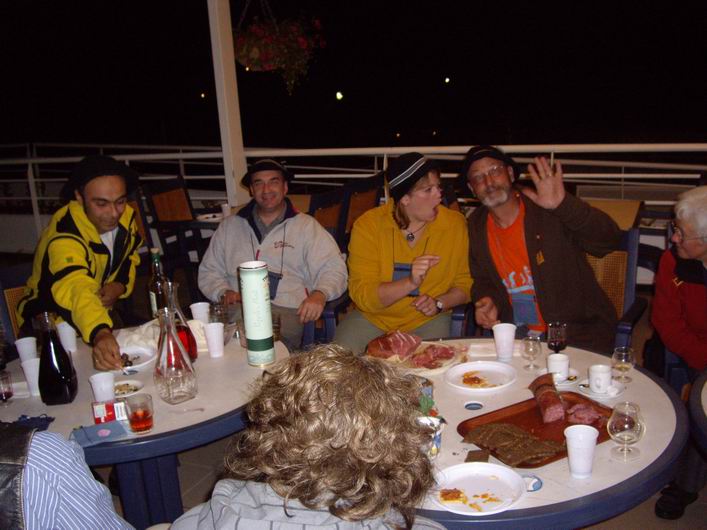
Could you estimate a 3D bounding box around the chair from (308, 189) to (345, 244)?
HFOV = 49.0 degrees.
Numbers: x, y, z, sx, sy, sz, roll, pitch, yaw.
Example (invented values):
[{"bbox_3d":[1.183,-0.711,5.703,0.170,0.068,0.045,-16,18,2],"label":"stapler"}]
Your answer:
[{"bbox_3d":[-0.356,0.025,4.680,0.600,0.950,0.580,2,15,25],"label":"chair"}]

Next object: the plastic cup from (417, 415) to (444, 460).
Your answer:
[{"bbox_3d":[0.173,0.396,1.778,0.072,0.090,0.072,-4,14,1],"label":"plastic cup"}]

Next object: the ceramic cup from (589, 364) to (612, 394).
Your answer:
[{"bbox_3d":[0.649,0.299,2.038,0.060,0.063,0.075,-2,14,8],"label":"ceramic cup"}]

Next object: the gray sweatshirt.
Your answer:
[{"bbox_3d":[-0.342,-0.036,3.280,0.610,0.510,0.420,-3,15,3],"label":"gray sweatshirt"}]

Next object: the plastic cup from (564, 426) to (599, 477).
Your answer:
[{"bbox_3d":[0.494,0.405,1.676,0.072,0.098,0.072,-5,14,1],"label":"plastic cup"}]

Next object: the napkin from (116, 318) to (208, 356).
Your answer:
[{"bbox_3d":[-0.640,0.242,2.698,0.290,0.070,0.170,-5,14,0],"label":"napkin"}]

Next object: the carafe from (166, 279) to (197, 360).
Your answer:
[{"bbox_3d":[-0.573,0.177,2.488,0.120,0.255,0.120,-4,15,0],"label":"carafe"}]

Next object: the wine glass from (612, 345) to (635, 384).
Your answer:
[{"bbox_3d":[0.742,0.275,2.135,0.061,0.087,0.061,-5,14,0],"label":"wine glass"}]

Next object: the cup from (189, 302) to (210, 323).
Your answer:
[{"bbox_3d":[-0.548,0.198,2.813,0.073,0.100,0.073,-5,14,0],"label":"cup"}]

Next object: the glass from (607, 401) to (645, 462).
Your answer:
[{"bbox_3d":[0.610,0.374,1.740,0.081,0.110,0.081,-5,14,0],"label":"glass"}]

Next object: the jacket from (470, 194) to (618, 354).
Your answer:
[{"bbox_3d":[0.666,0.040,2.720,0.560,0.590,0.360,0,15,19],"label":"jacket"}]

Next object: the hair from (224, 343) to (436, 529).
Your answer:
[{"bbox_3d":[-0.032,0.239,1.080,0.270,0.220,0.230,-2,14,12],"label":"hair"}]

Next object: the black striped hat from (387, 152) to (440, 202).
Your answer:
[{"bbox_3d":[0.224,-0.327,2.900,0.250,0.130,0.225,-32,10,25],"label":"black striped hat"}]

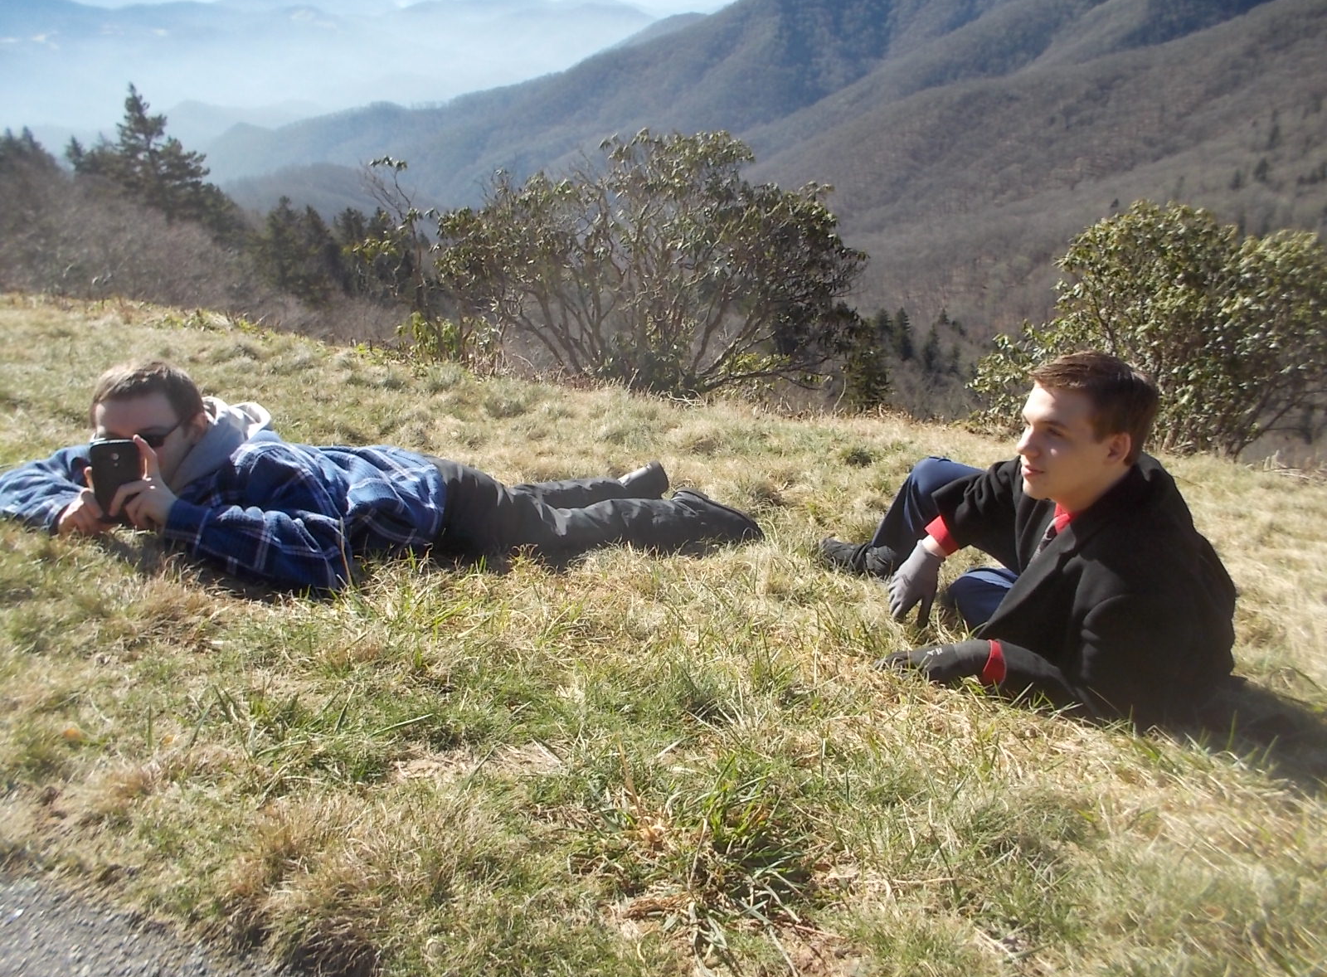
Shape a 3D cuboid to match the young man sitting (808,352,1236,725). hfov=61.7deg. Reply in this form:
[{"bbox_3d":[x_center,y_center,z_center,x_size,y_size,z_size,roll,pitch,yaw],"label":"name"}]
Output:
[{"bbox_3d":[0.641,0.072,2.047,0.813,0.711,0.860,2,24,14],"label":"young man sitting"}]

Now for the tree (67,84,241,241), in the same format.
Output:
[{"bbox_3d":[-21.912,-13.630,48.000,6.300,8.200,6.300,-14,25,-21],"label":"tree"}]

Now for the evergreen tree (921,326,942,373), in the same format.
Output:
[{"bbox_3d":[43.225,-22.074,180.000,3.600,8.300,3.600,1,24,13],"label":"evergreen tree"}]

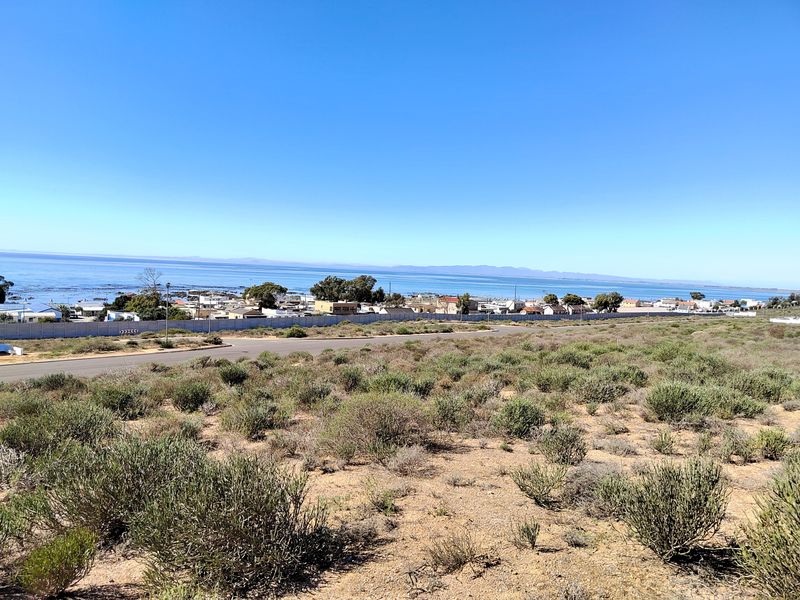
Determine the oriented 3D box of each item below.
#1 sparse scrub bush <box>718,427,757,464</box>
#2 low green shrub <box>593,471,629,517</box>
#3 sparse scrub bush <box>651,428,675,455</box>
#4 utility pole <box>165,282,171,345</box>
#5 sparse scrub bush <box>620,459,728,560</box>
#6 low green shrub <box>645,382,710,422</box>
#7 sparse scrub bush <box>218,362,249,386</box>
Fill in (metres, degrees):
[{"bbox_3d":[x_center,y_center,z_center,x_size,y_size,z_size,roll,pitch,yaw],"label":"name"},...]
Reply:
[{"bbox_3d":[3.560,1.512,5.583,0.400,0.372,0.368,5,4,33],"label":"sparse scrub bush"},{"bbox_3d":[1.759,1.595,4.359,0.386,0.374,0.354,3,3,0],"label":"low green shrub"},{"bbox_3d":[2.972,1.586,5.998,0.271,0.277,0.249,4,4,27],"label":"sparse scrub bush"},{"bbox_3d":[-17.211,1.008,39.373,0.320,4.611,0.320,1,3,-24],"label":"utility pole"},{"bbox_3d":[1.868,1.426,3.617,0.720,0.653,0.662,3,3,0],"label":"sparse scrub bush"},{"bbox_3d":[4.139,1.492,7.888,0.981,0.540,0.903,4,4,28],"label":"low green shrub"},{"bbox_3d":[-4.141,1.843,13.243,0.748,0.577,0.689,2,3,-17],"label":"sparse scrub bush"}]

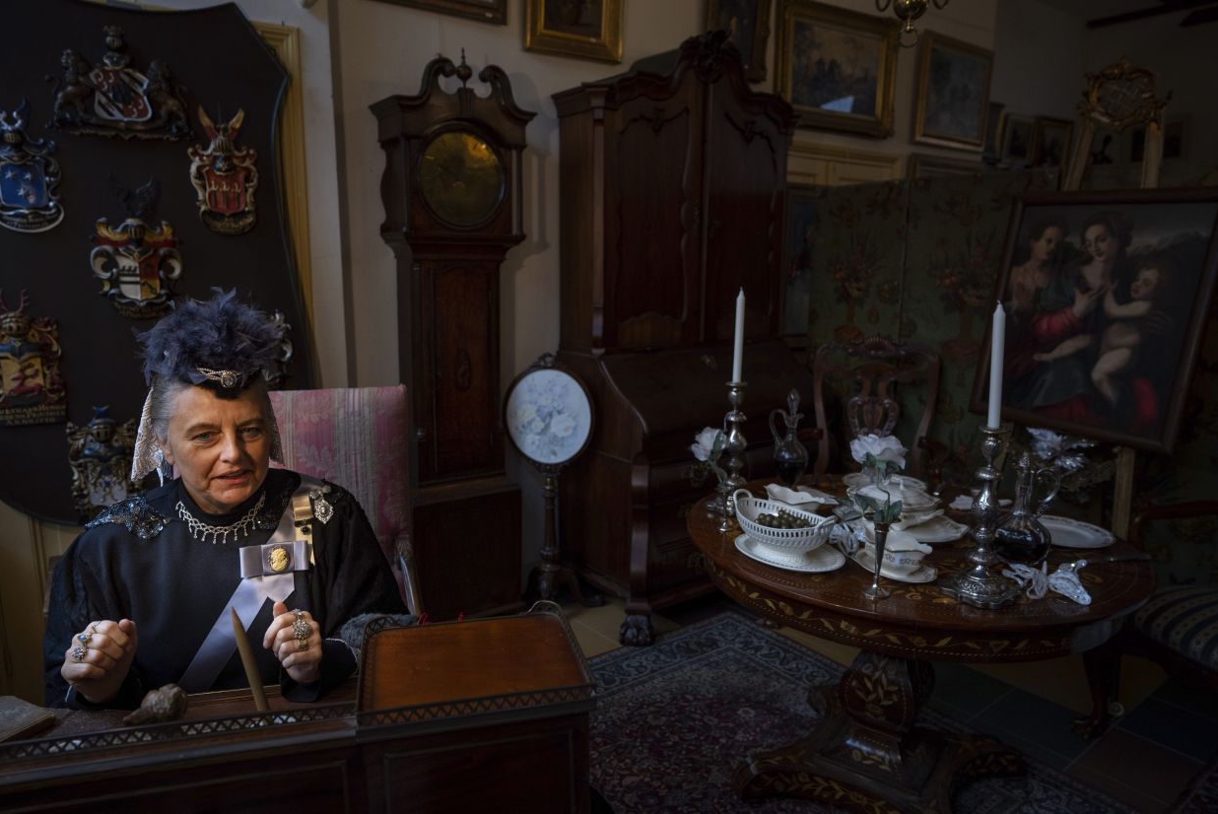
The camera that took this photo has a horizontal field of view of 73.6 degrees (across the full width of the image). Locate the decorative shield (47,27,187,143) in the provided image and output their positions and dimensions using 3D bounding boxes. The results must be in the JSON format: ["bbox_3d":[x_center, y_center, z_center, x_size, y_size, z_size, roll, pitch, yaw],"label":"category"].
[{"bbox_3d":[-1.568,-1.041,2.611,0.379,0.348,0.070,-7,13,-31],"label":"decorative shield"}]

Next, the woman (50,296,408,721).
[{"bbox_3d":[-0.561,0.539,1.304,0.540,1.420,0.740,-2,12,-14],"label":"woman"}]

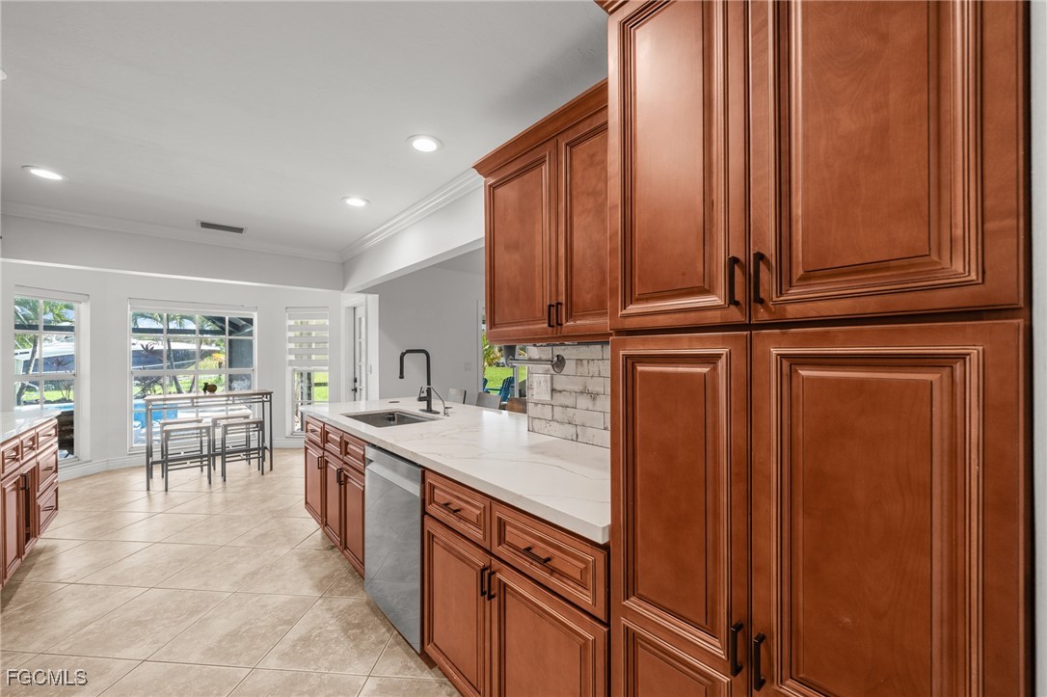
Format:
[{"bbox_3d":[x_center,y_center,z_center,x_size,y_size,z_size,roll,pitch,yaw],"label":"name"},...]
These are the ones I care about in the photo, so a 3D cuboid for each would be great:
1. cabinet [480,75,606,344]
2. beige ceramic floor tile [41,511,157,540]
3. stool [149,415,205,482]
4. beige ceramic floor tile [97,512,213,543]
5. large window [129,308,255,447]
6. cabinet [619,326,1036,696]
[{"bbox_3d":[0.217,-0.444,1.567,0.375,0.854,0.940,2,-2,-43],"label":"cabinet"},{"bbox_3d":[-3.188,1.337,2.848,0.471,0.012,0.471,0,-2,3],"label":"beige ceramic floor tile"},{"bbox_3d":[-3.728,1.068,4.149,0.350,0.590,0.285,2,-2,-43],"label":"stool"},{"bbox_3d":[-2.713,1.341,2.825,0.471,0.012,0.471,0,-2,3],"label":"beige ceramic floor tile"},{"bbox_3d":[-4.135,0.339,4.772,1.198,1.665,0.110,2,-2,-43],"label":"large window"},{"bbox_3d":[0.634,0.628,0.876,0.625,1.308,0.610,2,-2,-43],"label":"cabinet"}]

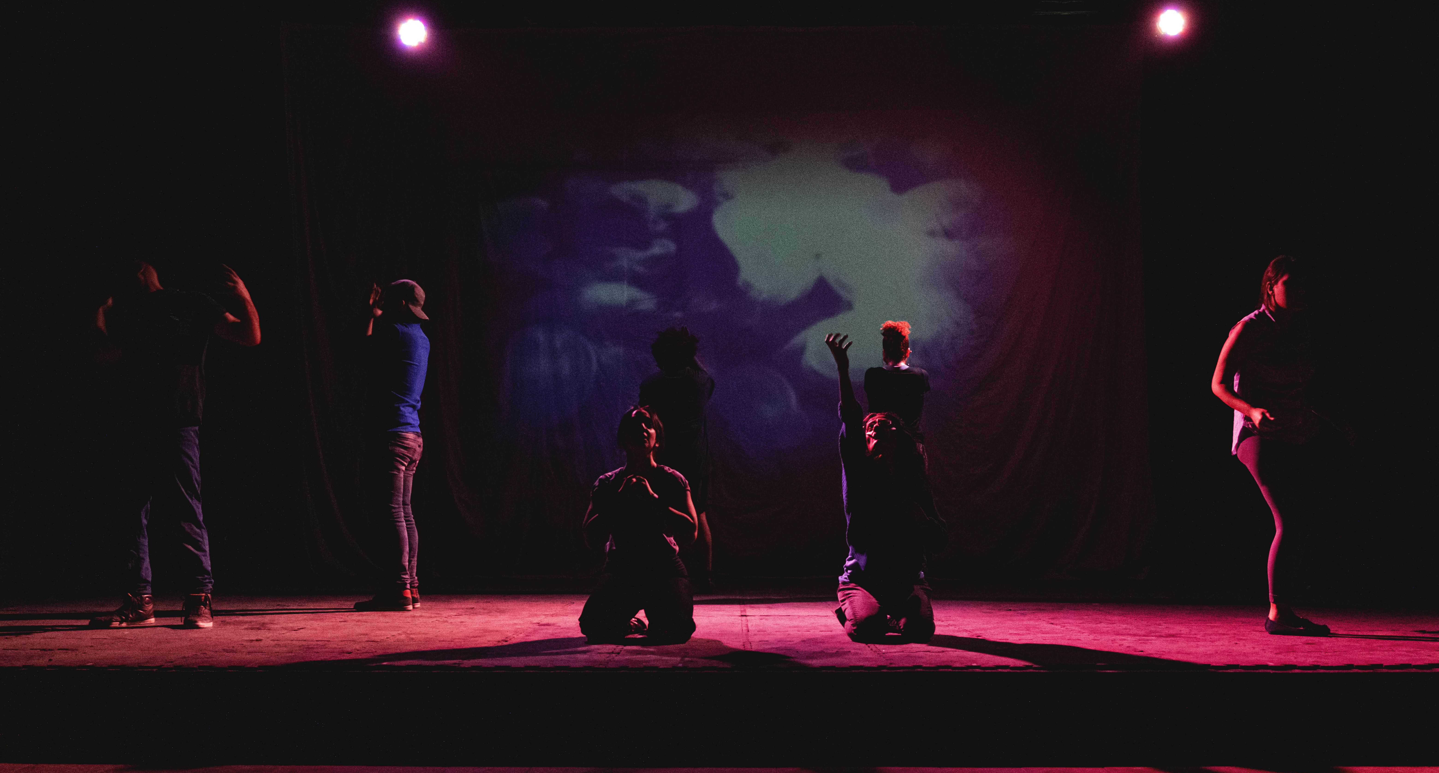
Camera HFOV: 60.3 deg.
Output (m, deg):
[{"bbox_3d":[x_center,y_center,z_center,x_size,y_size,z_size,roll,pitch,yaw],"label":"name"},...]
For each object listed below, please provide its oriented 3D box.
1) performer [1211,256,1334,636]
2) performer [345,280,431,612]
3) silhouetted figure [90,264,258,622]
[{"bbox_3d":[2.458,0.256,5.500,0.500,1.694,0.400,5,-7,-43],"label":"performer"},{"bbox_3d":[-1.797,0.314,6.700,0.420,1.805,0.460,-2,-6,21],"label":"performer"},{"bbox_3d":[-2.595,0.262,5.902,0.770,1.758,0.420,-2,-6,20],"label":"silhouetted figure"}]

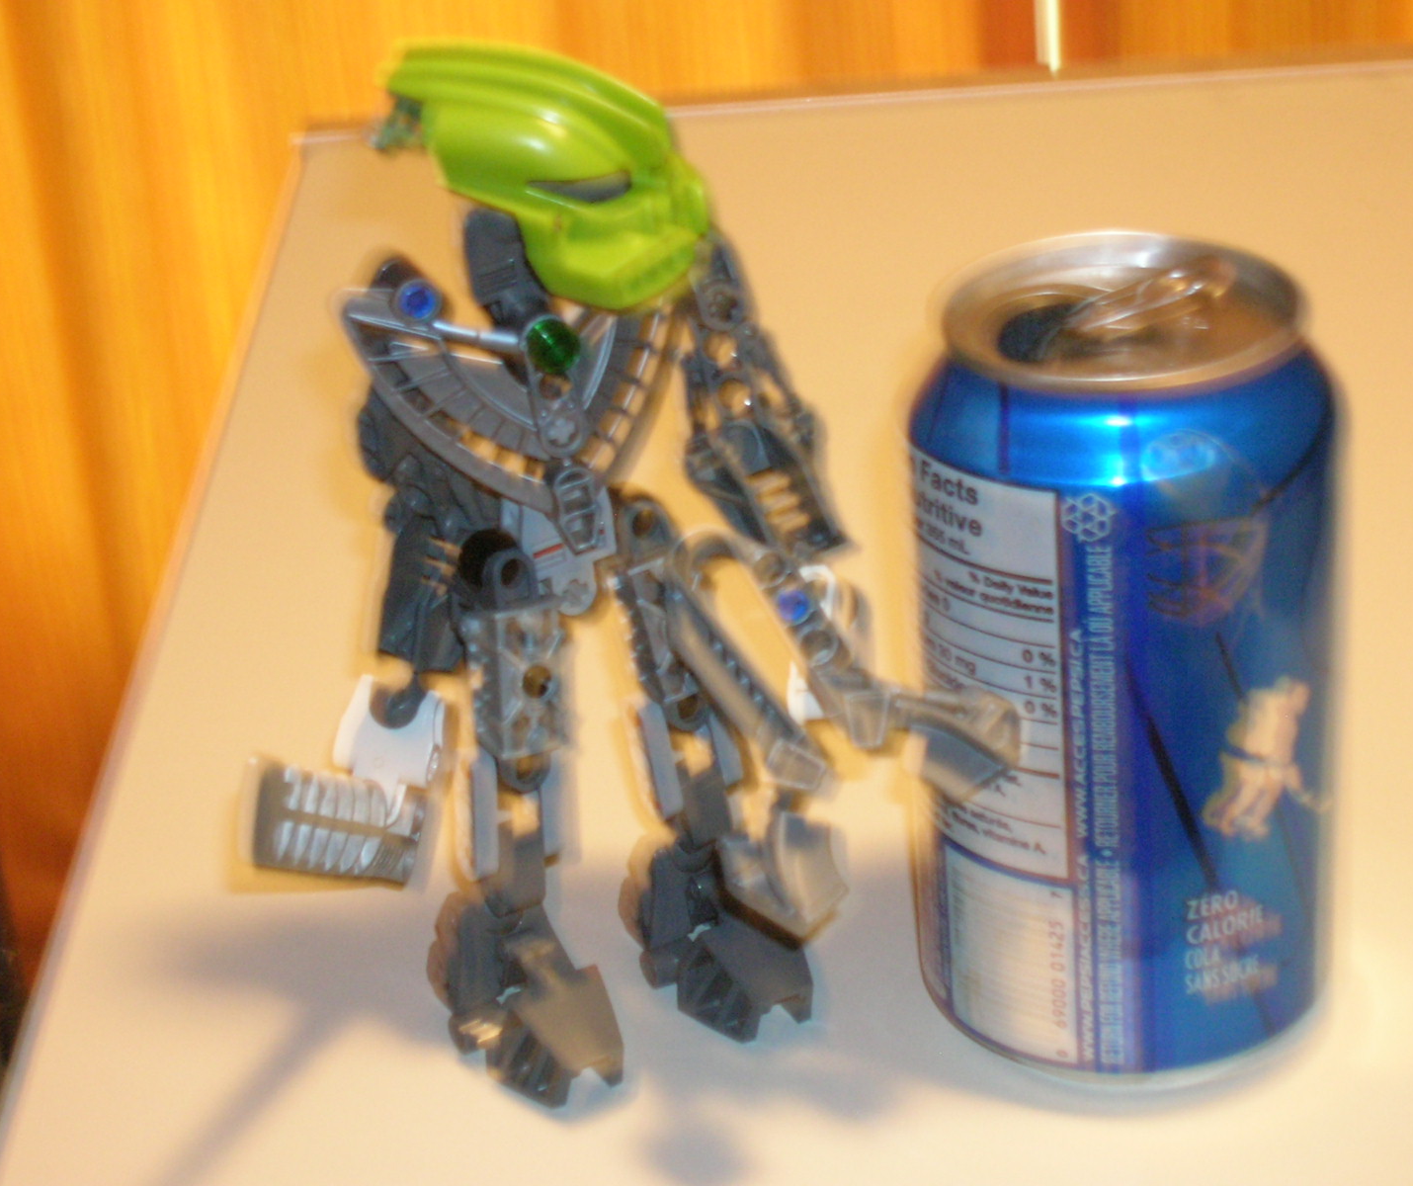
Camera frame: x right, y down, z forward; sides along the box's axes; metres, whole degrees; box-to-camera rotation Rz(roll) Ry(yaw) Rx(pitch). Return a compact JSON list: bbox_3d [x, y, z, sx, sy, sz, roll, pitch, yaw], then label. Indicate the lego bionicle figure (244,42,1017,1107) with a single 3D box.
[{"bbox_3d":[-0.016,0.003,0.510,0.098,0.169,0.087,-18,30,-26],"label":"lego bionicle figure"}]

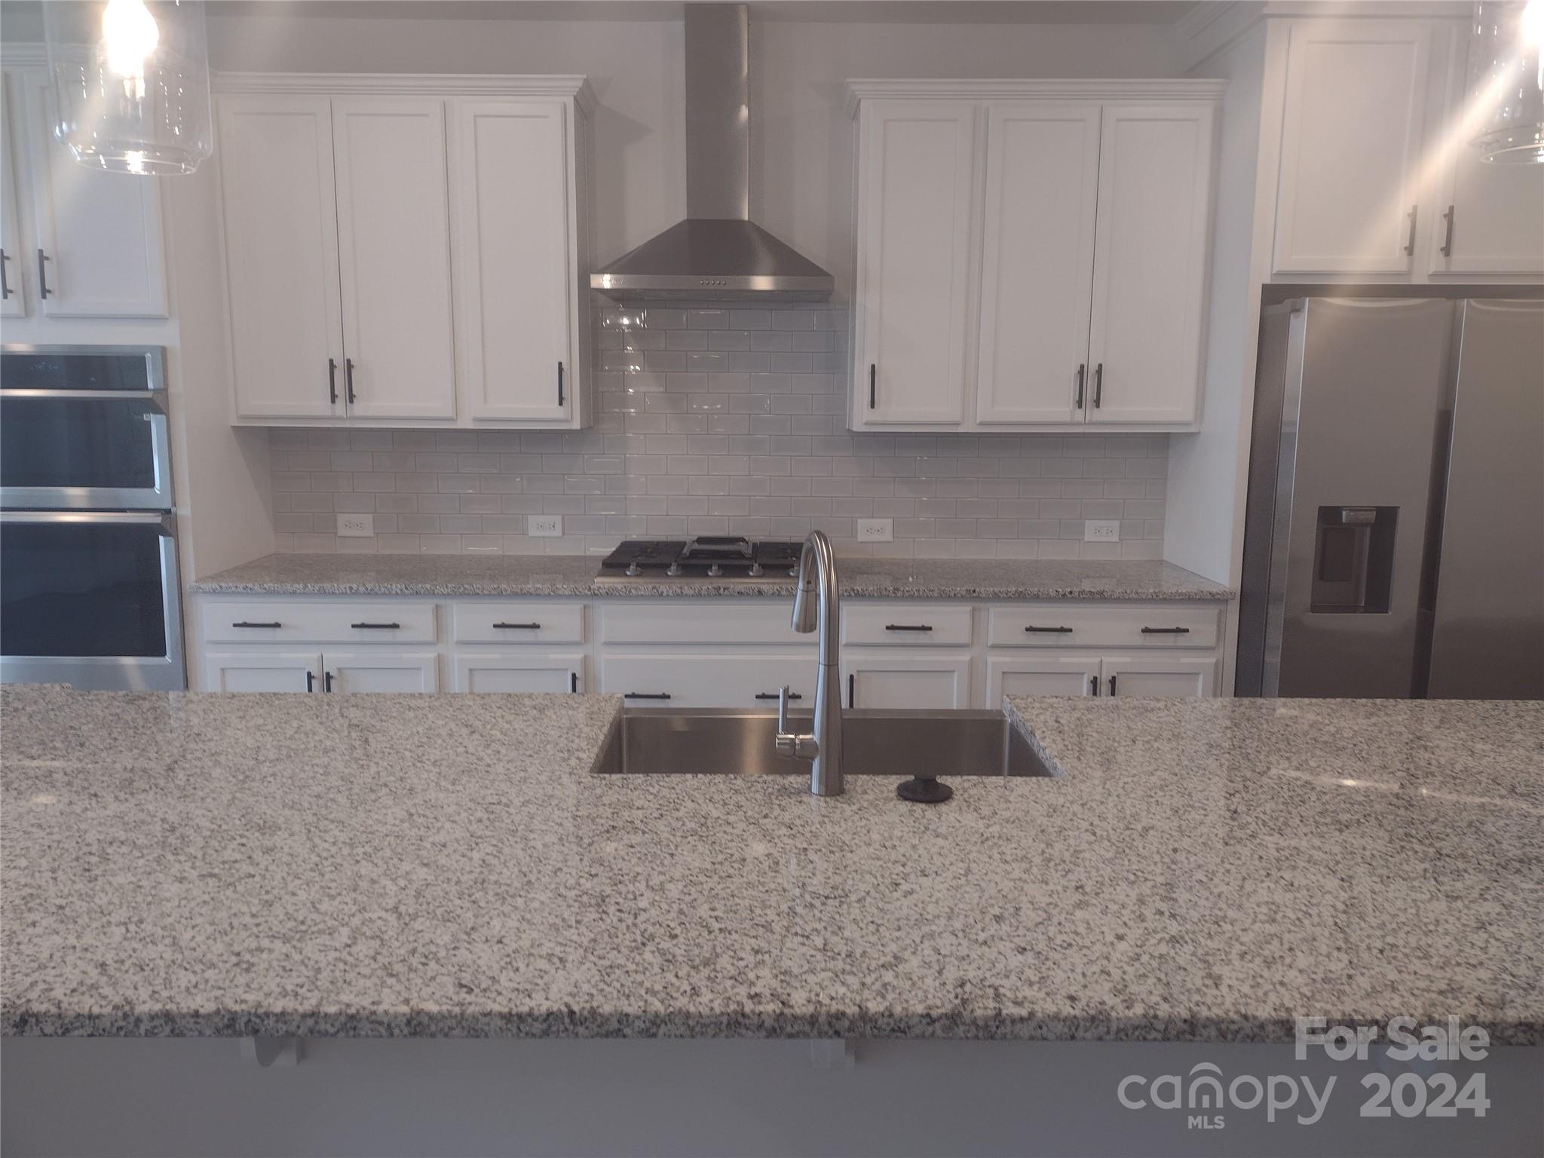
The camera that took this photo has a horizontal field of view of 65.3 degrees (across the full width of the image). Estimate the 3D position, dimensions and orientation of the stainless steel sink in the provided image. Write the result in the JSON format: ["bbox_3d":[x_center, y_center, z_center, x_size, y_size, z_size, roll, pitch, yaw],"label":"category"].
[{"bbox_3d":[0.086,0.427,2.222,0.800,0.250,0.545,0,9,-1],"label":"stainless steel sink"}]

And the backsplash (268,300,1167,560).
[{"bbox_3d":[-0.182,-0.525,4.304,3.226,0.905,0.012,0,9,-1],"label":"backsplash"}]

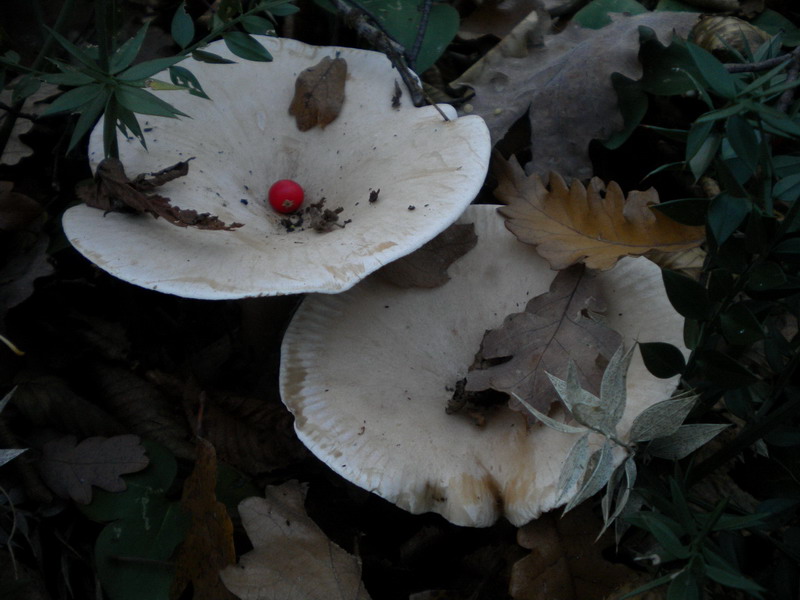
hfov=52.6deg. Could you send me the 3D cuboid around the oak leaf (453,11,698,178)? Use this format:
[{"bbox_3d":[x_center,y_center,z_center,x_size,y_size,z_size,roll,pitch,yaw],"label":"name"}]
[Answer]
[{"bbox_3d":[0.101,-0.117,0.417,0.140,0.032,0.102,-26,61,-12],"label":"oak leaf"}]

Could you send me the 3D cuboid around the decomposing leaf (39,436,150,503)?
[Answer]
[{"bbox_3d":[-0.128,0.069,0.336,0.045,0.010,0.031,2,53,-2],"label":"decomposing leaf"}]

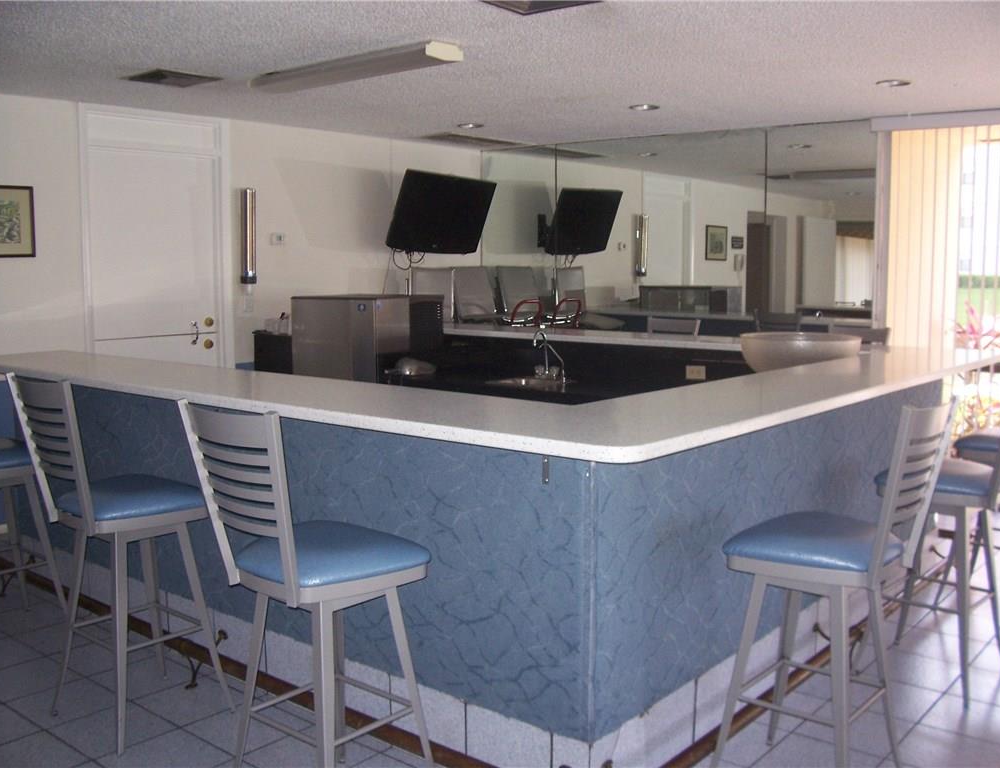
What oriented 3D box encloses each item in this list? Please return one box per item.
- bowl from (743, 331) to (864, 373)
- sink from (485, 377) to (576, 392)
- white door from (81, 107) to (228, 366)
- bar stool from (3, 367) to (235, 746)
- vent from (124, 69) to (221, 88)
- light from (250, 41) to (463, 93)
[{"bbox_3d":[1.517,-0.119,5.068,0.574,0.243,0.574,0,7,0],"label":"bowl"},{"bbox_3d":[0.188,0.069,6.025,0.390,0.150,0.380,5,9,40],"label":"sink"},{"bbox_3d":[-2.103,-0.456,6.344,0.080,2.420,0.990,5,9,40],"label":"white door"},{"bbox_3d":[-1.230,0.534,3.269,0.465,1.165,0.536,5,9,40],"label":"bar stool"},{"bbox_3d":[-1.673,-1.544,5.119,0.360,0.025,0.367,5,9,40],"label":"vent"},{"bbox_3d":[-0.704,-1.474,4.750,1.240,0.078,0.232,5,9,40],"label":"light"}]

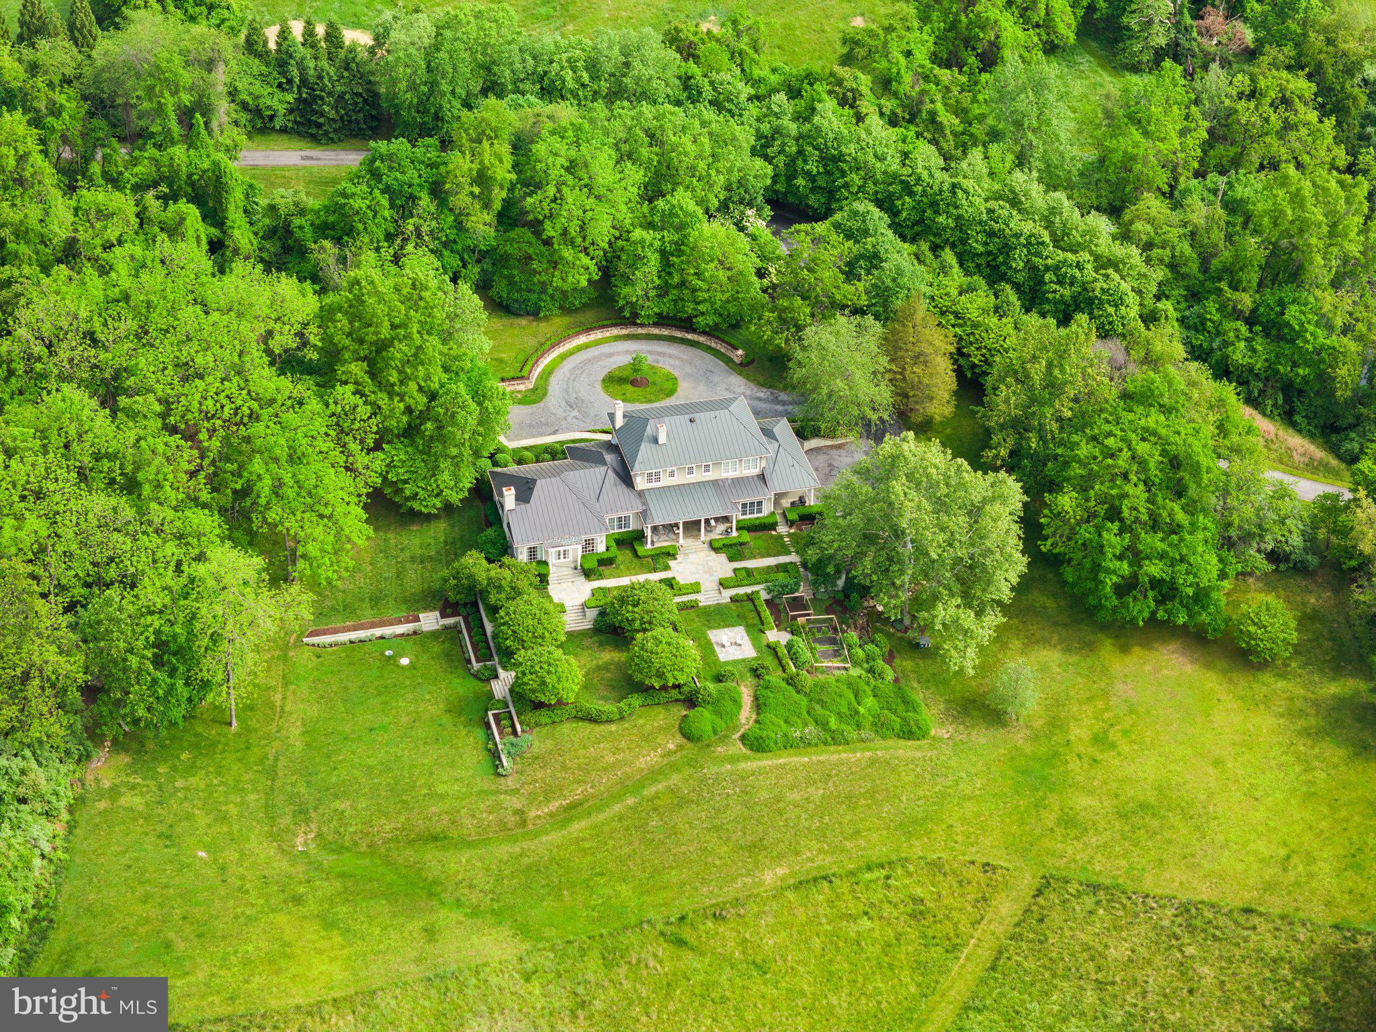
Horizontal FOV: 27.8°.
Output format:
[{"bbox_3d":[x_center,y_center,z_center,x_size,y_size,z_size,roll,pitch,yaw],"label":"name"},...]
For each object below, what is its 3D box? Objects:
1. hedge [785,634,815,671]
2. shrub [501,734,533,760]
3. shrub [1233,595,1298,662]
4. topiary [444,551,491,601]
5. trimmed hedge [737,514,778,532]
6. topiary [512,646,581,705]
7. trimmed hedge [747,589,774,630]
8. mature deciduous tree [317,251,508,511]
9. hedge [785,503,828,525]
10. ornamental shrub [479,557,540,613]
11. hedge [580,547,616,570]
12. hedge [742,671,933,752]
[{"bbox_3d":[9.340,11.310,230.780,2.100,1.600,3.500,-8,35,-12],"label":"hedge"},{"bbox_3d":[-13.800,18.470,223.740,2.500,0.950,2.200,-8,35,-12],"label":"shrub"},{"bbox_3d":[48.480,9.370,232.650,5.400,5.200,5.400,0,34,0],"label":"shrub"},{"bbox_3d":[-19.625,5.396,247.190,4.360,4.845,4.360,-8,36,-12],"label":"topiary"},{"bbox_3d":[6.303,0.812,255.854,3.779,0.950,1.211,-8,36,-12],"label":"trimmed hedge"},{"bbox_3d":[-11.566,13.314,228.223,5.765,4.859,5.765,1,35,0],"label":"topiary"},{"bbox_3d":[6.626,8.619,246.108,0.775,0.659,5.717,-5,35,-8],"label":"trimmed hedge"},{"bbox_3d":[-25.203,-12.331,254.325,17.248,24.709,17.248,-8,36,-12],"label":"mature deciduous tree"},{"bbox_3d":[10.600,-0.180,246.840,3.700,0.900,1.900,-8,35,-12],"label":"hedge"},{"bbox_3d":[-15.739,6.210,245.410,5.426,4.845,5.233,1,35,0],"label":"ornamental shrub"},{"bbox_3d":[-7.670,3.930,240.520,3.000,0.950,2.000,-8,35,-12],"label":"hedge"},{"bbox_3d":[12.220,15.820,226.110,15.500,2.300,8.200,-8,35,-12],"label":"hedge"}]

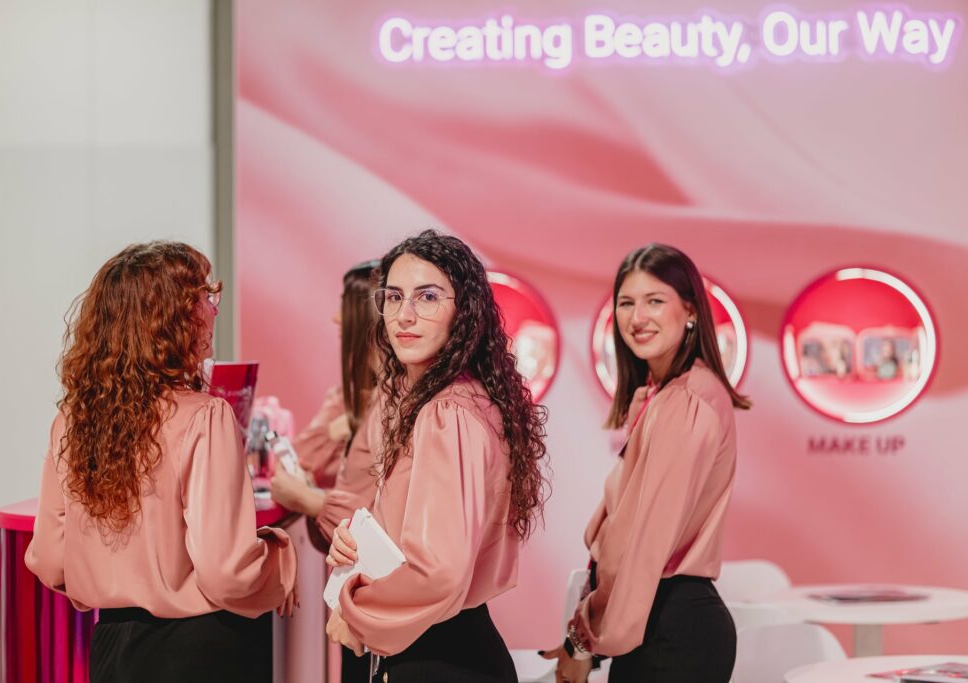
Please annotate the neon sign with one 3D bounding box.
[{"bbox_3d":[0.735,-1.200,8.450,2.280,0.235,0.050,0,-2,-1],"label":"neon sign"}]

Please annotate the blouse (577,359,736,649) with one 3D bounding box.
[{"bbox_3d":[0.339,0.330,4.220,0.310,0.570,0.410,0,-2,-12],"label":"blouse"}]

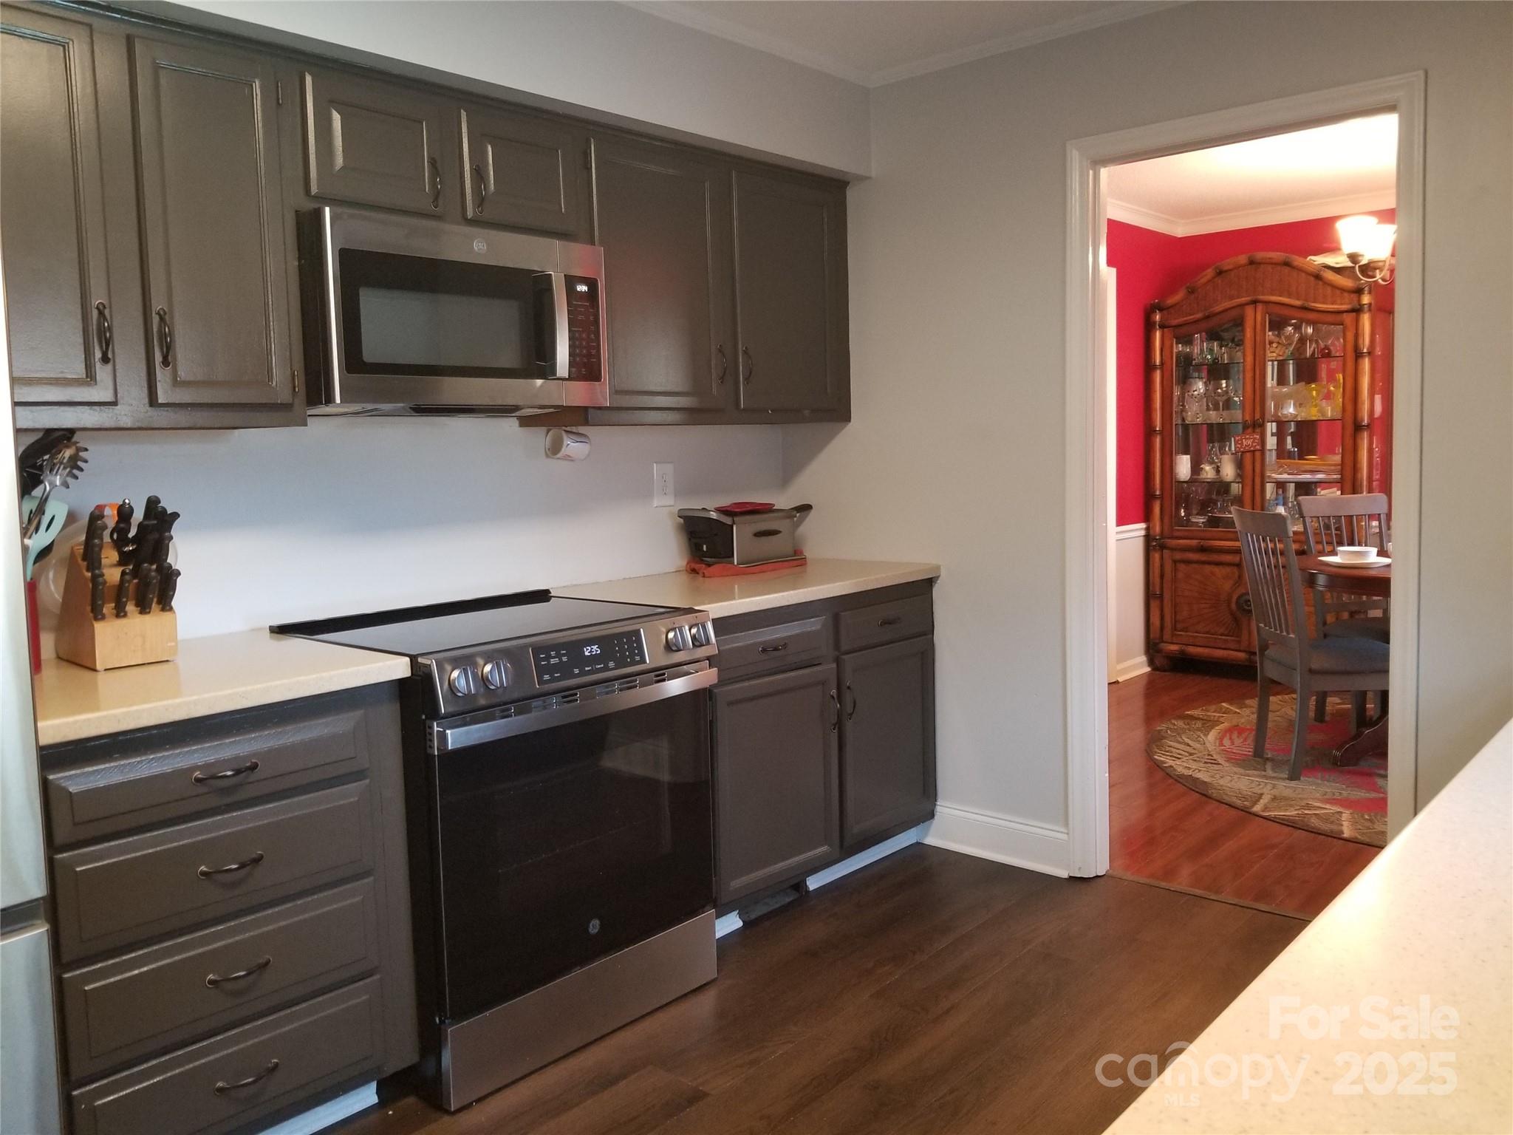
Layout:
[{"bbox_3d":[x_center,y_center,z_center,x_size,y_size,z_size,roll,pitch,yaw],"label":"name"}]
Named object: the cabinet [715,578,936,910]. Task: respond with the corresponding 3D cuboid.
[{"bbox_3d":[-0.031,0.469,3.467,0.625,0.805,1.125,4,8,43],"label":"cabinet"}]

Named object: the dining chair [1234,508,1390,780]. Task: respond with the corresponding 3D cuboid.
[{"bbox_3d":[2.172,0.282,4.345,0.540,1.000,0.470,-1,6,3],"label":"dining chair"}]

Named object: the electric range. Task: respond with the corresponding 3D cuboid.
[{"bbox_3d":[-0.602,0.579,2.717,0.750,0.928,0.754,4,8,43],"label":"electric range"}]

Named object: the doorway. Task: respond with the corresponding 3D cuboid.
[{"bbox_3d":[1.268,-0.107,3.019,0.893,2.115,0.130,4,8,43],"label":"doorway"}]

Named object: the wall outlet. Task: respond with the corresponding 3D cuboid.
[{"bbox_3d":[-0.289,-0.262,3.605,0.009,0.137,0.087,4,8,43],"label":"wall outlet"}]

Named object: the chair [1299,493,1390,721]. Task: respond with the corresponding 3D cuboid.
[{"bbox_3d":[2.711,0.212,4.854,0.470,1.000,0.540,-3,6,-11],"label":"chair"}]

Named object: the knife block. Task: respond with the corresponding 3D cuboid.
[{"bbox_3d":[-1.319,0.065,2.324,0.255,0.248,0.139,4,8,43],"label":"knife block"}]

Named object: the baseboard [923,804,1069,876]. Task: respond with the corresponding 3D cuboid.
[{"bbox_3d":[0.738,0.845,3.562,0.525,0.141,0.020,4,8,43],"label":"baseboard"}]

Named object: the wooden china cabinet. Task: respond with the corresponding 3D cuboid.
[{"bbox_3d":[2.717,-0.518,6.060,1.110,2.210,0.410,4,8,43],"label":"wooden china cabinet"}]

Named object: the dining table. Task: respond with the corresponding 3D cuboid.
[{"bbox_3d":[2.778,0.368,4.539,1.230,0.762,1.230,4,8,43],"label":"dining table"}]

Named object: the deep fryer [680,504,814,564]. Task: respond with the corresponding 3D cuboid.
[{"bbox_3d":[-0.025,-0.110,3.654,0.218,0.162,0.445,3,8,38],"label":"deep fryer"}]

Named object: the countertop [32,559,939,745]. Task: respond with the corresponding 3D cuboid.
[{"bbox_3d":[-0.516,0.122,2.902,0.662,0.036,2.540,4,8,43],"label":"countertop"}]

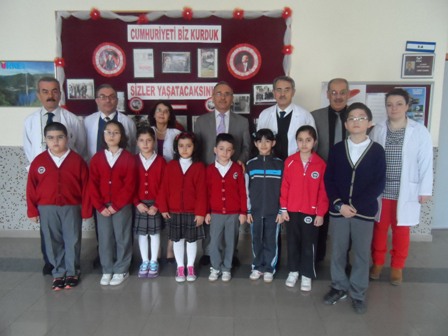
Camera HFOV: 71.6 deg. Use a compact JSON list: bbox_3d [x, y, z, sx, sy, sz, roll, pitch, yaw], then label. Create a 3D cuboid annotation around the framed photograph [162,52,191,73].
[{"bbox_3d":[-0.507,-1.126,3.335,0.306,0.218,0.020,0,7,1],"label":"framed photograph"}]

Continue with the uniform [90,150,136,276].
[{"bbox_3d":[-0.895,0.361,2.573,0.382,1.053,0.260,-1,7,-9],"label":"uniform"}]

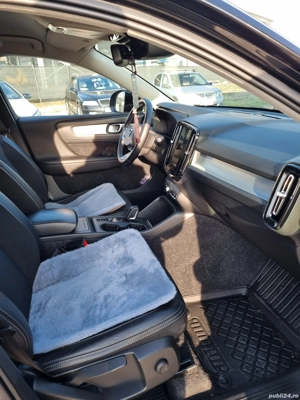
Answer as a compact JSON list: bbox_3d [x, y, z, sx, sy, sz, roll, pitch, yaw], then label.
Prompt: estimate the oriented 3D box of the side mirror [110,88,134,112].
[{"bbox_3d":[-0.165,-0.667,2.038,0.130,0.165,0.230,-19,27,-31],"label":"side mirror"}]

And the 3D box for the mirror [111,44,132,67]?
[{"bbox_3d":[-0.097,-0.522,1.086,0.048,0.067,0.235,-14,28,-7],"label":"mirror"}]

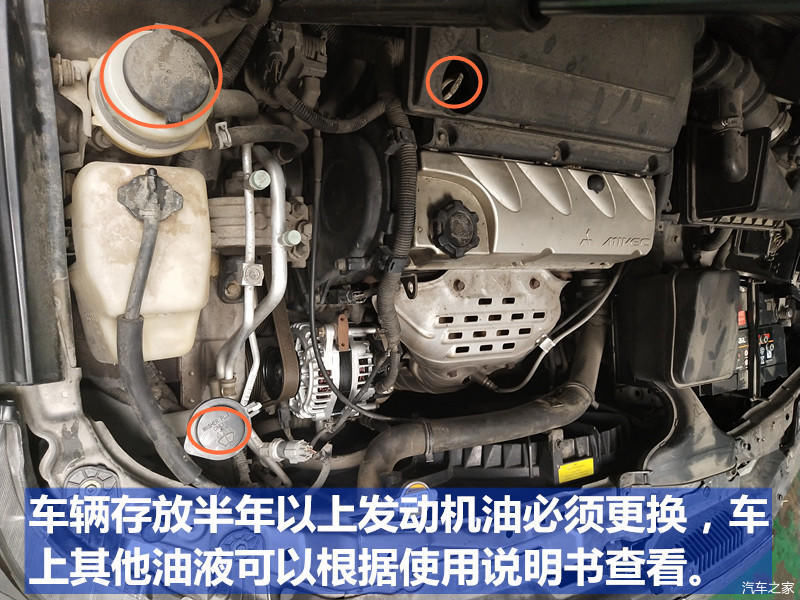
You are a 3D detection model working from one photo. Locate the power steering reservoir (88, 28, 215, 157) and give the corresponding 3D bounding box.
[{"bbox_3d":[-0.216,-0.176,0.603,0.098,0.108,0.098,-2,90,-35],"label":"power steering reservoir"}]

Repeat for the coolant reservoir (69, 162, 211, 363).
[{"bbox_3d":[-0.260,-0.023,0.670,0.121,0.189,0.172,-2,87,-36],"label":"coolant reservoir"}]

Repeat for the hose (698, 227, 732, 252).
[{"bbox_3d":[0.526,-0.102,1.169,0.079,0.058,0.055,-2,87,-36],"label":"hose"}]

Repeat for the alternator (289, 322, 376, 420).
[{"bbox_3d":[-0.086,0.097,0.899,0.136,0.126,0.131,-2,87,-36],"label":"alternator"}]

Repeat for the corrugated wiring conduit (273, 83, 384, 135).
[{"bbox_3d":[-0.072,-0.190,0.716,0.130,0.040,0.050,-3,89,-37],"label":"corrugated wiring conduit"}]

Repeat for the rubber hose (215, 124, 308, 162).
[{"bbox_3d":[-0.140,-0.155,0.690,0.119,0.052,0.048,-2,87,-36],"label":"rubber hose"}]

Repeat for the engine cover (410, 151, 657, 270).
[{"bbox_3d":[0.171,-0.095,0.803,0.367,0.082,0.123,-2,87,-36],"label":"engine cover"}]

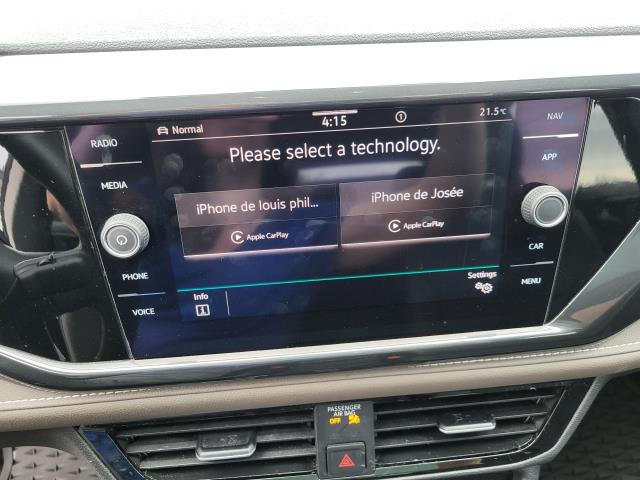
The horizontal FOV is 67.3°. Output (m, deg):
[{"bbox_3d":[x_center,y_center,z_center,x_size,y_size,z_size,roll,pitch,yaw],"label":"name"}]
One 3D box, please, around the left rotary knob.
[{"bbox_3d":[-0.096,-0.001,0.235,0.021,0.021,0.012,-4,19,-3],"label":"left rotary knob"}]

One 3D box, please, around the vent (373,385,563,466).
[{"bbox_3d":[0.094,0.115,0.308,0.122,0.045,0.026,-4,12,-4],"label":"vent"}]

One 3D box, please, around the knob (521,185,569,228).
[{"bbox_3d":[0.115,-0.016,0.245,0.021,0.021,0.012,-4,19,-3],"label":"knob"}]

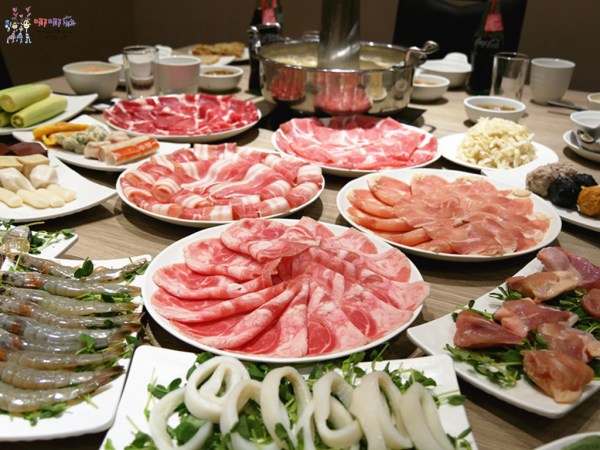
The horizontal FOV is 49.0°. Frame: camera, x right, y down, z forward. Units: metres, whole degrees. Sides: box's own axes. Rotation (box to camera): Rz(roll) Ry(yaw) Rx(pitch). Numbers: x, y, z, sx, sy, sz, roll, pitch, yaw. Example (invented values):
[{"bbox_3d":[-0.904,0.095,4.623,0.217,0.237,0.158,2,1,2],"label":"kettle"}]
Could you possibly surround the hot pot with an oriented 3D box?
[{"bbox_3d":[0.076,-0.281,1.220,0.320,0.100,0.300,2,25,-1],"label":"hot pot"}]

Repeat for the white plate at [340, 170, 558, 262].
[{"bbox_3d":[0.166,-0.009,0.759,0.250,0.027,0.250,1,25,-1],"label":"white plate"}]

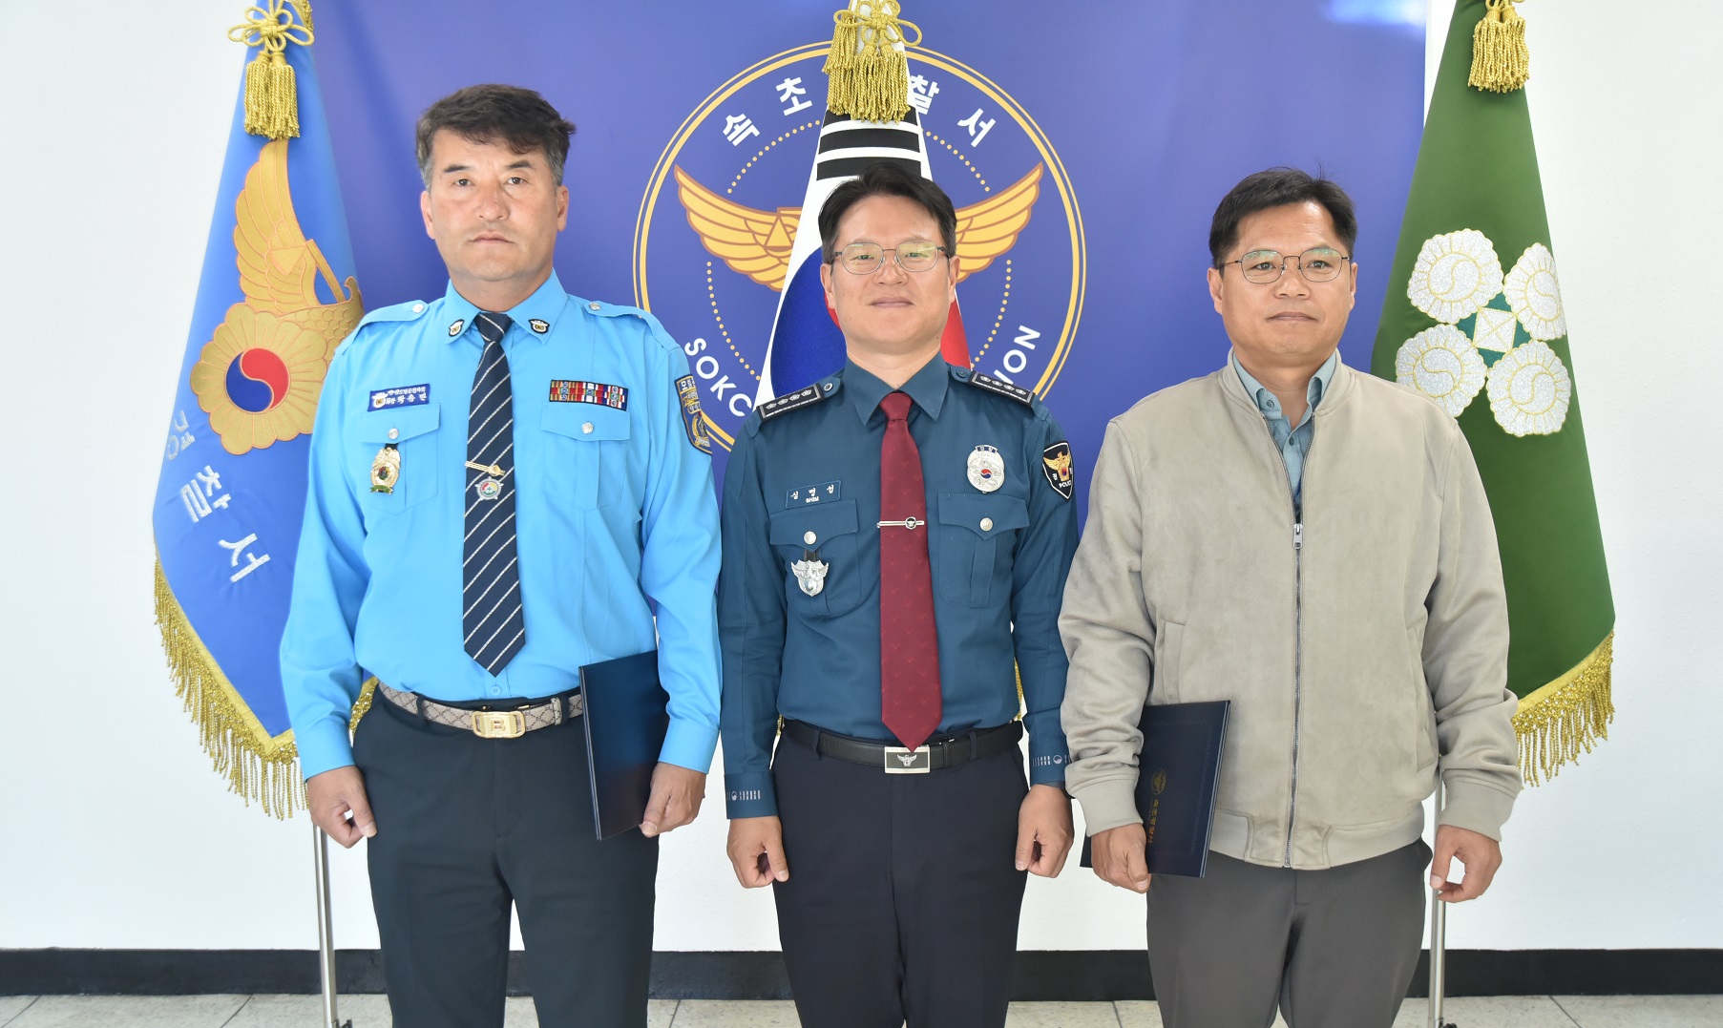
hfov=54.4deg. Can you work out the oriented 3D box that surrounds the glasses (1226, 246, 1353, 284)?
[{"bbox_3d":[0.556,-0.323,2.199,0.143,0.045,0.142,1,7,7],"label":"glasses"}]

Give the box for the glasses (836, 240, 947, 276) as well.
[{"bbox_3d":[0.039,-0.340,2.249,0.144,0.045,0.142,-3,6,1],"label":"glasses"}]

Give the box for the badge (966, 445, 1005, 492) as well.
[{"bbox_3d":[0.164,-0.059,2.212,0.051,0.062,0.010,1,-6,-18],"label":"badge"}]

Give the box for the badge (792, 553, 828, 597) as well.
[{"bbox_3d":[-0.069,0.081,2.213,0.051,0.055,0.011,-2,3,16],"label":"badge"}]

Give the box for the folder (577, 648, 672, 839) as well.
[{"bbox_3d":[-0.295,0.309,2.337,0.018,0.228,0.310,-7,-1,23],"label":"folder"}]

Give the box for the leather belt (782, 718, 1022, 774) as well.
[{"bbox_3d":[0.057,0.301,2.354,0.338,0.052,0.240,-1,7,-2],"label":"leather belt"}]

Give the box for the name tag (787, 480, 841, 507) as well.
[{"bbox_3d":[-0.063,-0.028,2.231,0.072,0.024,0.005,-7,-7,15],"label":"name tag"}]

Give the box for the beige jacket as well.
[{"bbox_3d":[0.579,0.118,2.263,0.620,0.655,0.320,1,7,10],"label":"beige jacket"}]

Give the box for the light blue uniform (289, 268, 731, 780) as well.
[{"bbox_3d":[-0.486,0.021,2.262,0.595,0.689,0.310,-1,7,-8],"label":"light blue uniform"}]

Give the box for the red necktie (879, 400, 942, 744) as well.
[{"bbox_3d":[0.056,0.074,2.243,0.083,0.478,0.060,-3,2,-1],"label":"red necktie"}]

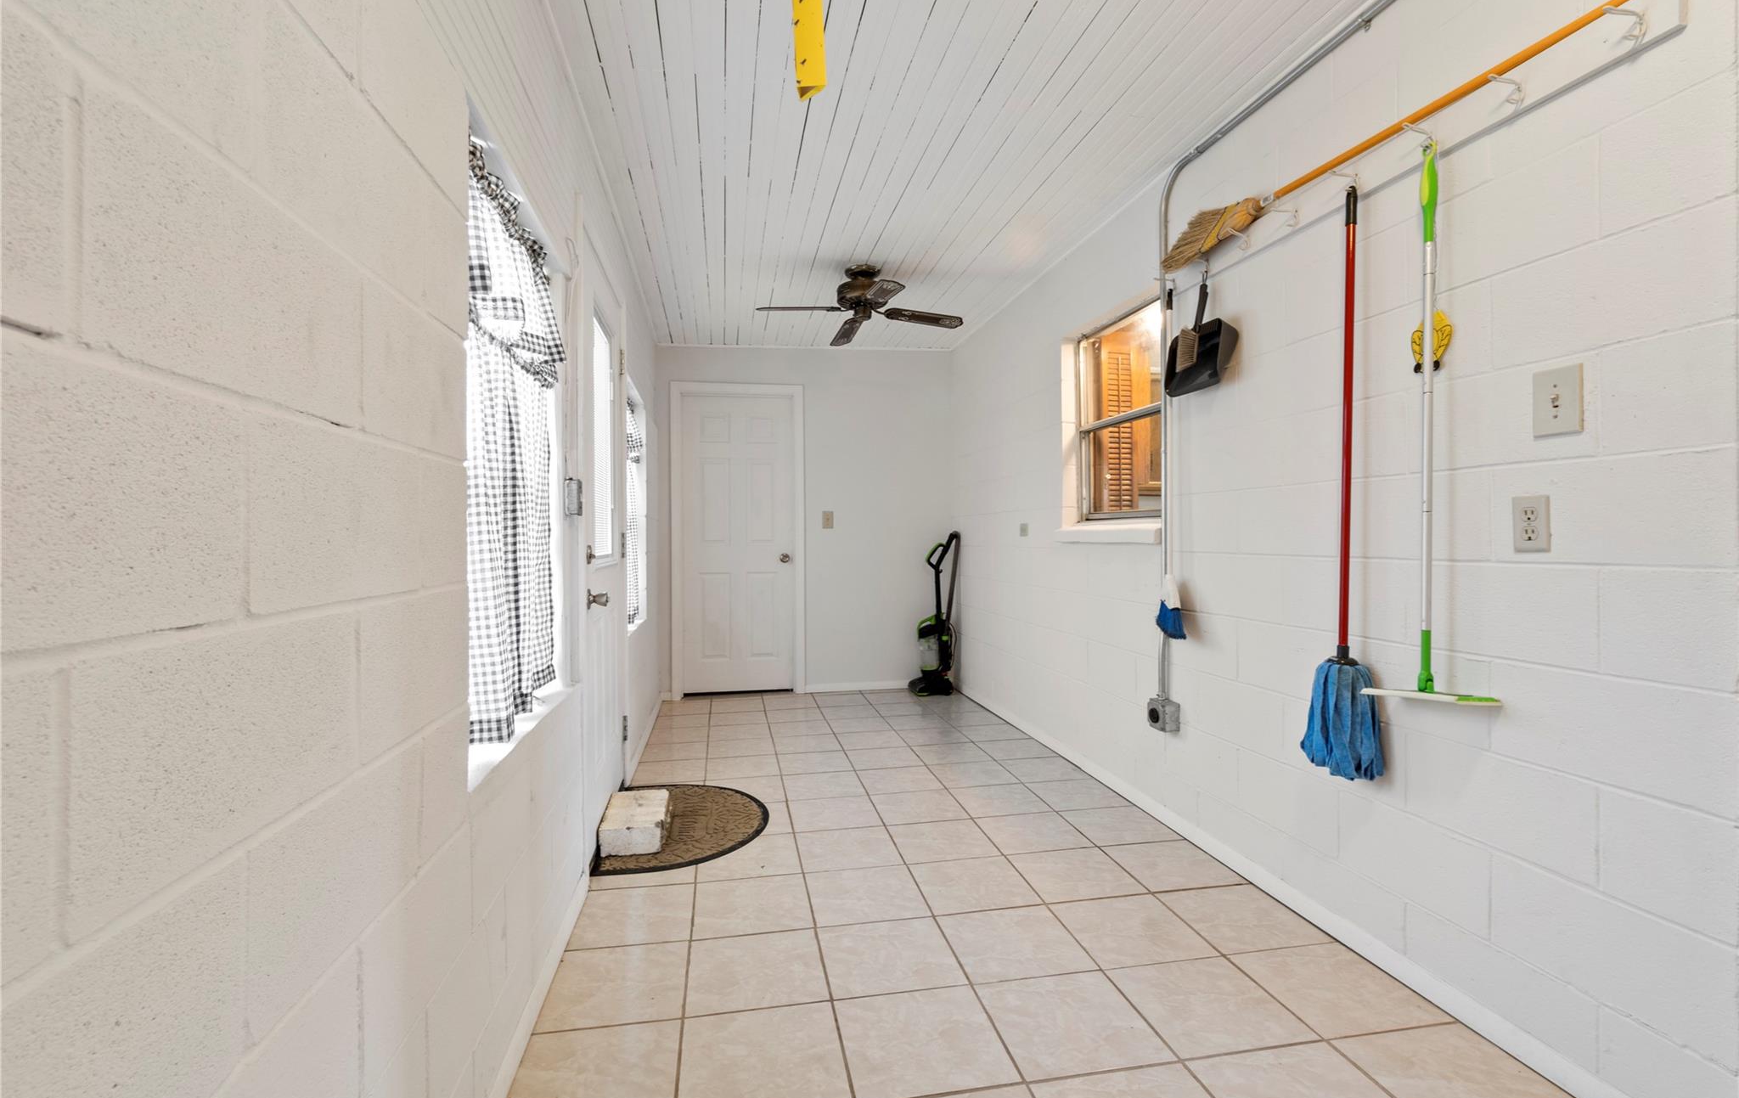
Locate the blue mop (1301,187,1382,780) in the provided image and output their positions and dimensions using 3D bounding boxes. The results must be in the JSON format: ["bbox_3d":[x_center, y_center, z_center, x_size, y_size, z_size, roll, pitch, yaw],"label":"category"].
[{"bbox_3d":[1.186,-0.165,1.826,0.145,1.465,0.170,0,1,-10],"label":"blue mop"}]

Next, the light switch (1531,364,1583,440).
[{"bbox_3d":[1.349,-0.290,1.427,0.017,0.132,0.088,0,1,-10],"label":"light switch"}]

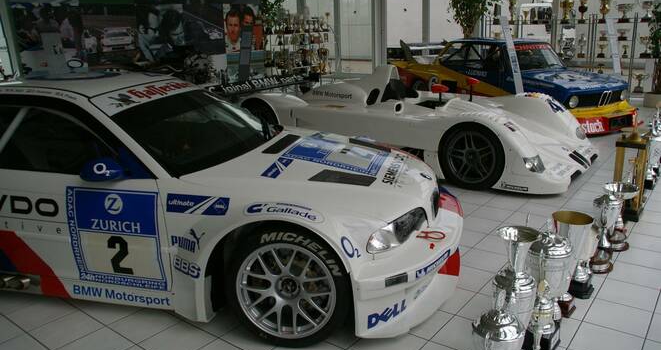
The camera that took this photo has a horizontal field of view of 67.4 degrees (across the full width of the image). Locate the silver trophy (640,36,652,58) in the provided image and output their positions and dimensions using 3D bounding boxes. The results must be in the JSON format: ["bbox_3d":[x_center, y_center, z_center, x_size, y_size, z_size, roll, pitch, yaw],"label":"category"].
[{"bbox_3d":[6.282,-2.535,9.850,0.260,0.430,0.220,-2,15,1],"label":"silver trophy"}]

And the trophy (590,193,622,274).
[{"bbox_3d":[1.706,0.366,3.082,0.185,0.475,0.180,7,17,29],"label":"trophy"}]

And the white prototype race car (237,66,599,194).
[{"bbox_3d":[0.802,-0.780,6.445,4.650,1.080,2.000,7,18,33],"label":"white prototype race car"}]

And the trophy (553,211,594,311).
[{"bbox_3d":[1.311,0.483,2.699,0.212,0.556,0.212,10,19,39],"label":"trophy"}]

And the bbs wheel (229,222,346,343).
[{"bbox_3d":[-0.189,0.536,2.515,0.650,0.650,0.290,0,15,10],"label":"bbs wheel"}]

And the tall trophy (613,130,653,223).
[{"bbox_3d":[2.404,-0.011,3.956,0.210,0.700,0.250,10,19,38],"label":"tall trophy"}]

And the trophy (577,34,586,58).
[{"bbox_3d":[5.429,-2.794,10.706,0.205,0.510,0.170,7,17,30],"label":"trophy"}]

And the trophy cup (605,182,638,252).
[{"bbox_3d":[1.977,0.296,3.383,0.220,0.435,0.215,7,18,31],"label":"trophy cup"}]

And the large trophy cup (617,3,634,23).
[{"bbox_3d":[6.055,-3.317,10.162,0.350,0.375,0.250,7,17,30],"label":"large trophy cup"}]

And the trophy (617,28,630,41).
[{"bbox_3d":[6.077,-2.906,10.269,0.280,0.250,0.220,7,17,30],"label":"trophy"}]

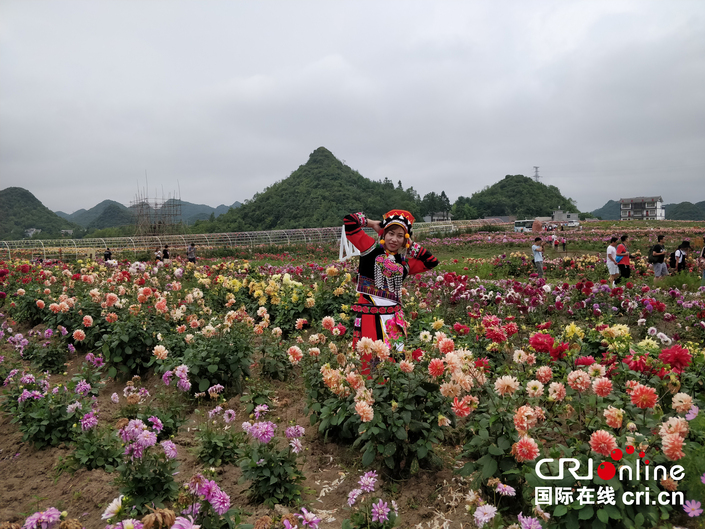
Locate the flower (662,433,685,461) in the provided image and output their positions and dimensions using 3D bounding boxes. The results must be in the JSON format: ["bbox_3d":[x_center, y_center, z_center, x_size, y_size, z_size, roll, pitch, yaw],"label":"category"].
[{"bbox_3d":[1.302,0.737,1.980,0.105,0.115,0.080,0,0,-6],"label":"flower"}]

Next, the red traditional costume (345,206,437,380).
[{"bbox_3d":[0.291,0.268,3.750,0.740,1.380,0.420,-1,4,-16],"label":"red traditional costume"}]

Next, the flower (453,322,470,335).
[{"bbox_3d":[0.818,0.480,3.650,0.127,0.093,0.090,1,3,13],"label":"flower"}]

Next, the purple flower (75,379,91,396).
[{"bbox_3d":[-1.961,0.893,3.550,0.116,0.131,0.111,-2,5,-29],"label":"purple flower"}]

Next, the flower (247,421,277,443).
[{"bbox_3d":[-0.493,0.905,2.650,0.163,0.119,0.114,-1,4,-11],"label":"flower"}]

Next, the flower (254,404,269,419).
[{"bbox_3d":[-0.557,0.904,3.000,0.089,0.089,0.075,-1,3,-11],"label":"flower"}]

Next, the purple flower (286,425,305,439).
[{"bbox_3d":[-0.315,0.922,2.700,0.099,0.077,0.089,0,4,-7],"label":"purple flower"}]

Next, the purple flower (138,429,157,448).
[{"bbox_3d":[-1.117,0.943,2.650,0.108,0.108,0.081,-2,4,-23],"label":"purple flower"}]

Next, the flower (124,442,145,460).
[{"bbox_3d":[-1.183,1.015,2.650,0.111,0.089,0.085,-1,3,-24],"label":"flower"}]

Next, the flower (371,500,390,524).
[{"bbox_3d":[0.120,1.065,2.100,0.090,0.098,0.050,0,-9,-2],"label":"flower"}]

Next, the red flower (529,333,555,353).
[{"bbox_3d":[1.256,0.519,3.250,0.173,0.133,0.132,0,3,0],"label":"red flower"}]

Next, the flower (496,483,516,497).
[{"bbox_3d":[0.709,1.035,2.250,0.092,0.055,0.092,1,4,8],"label":"flower"}]

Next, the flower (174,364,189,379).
[{"bbox_3d":[-1.294,0.810,3.700,0.106,0.106,0.085,0,3,0],"label":"flower"}]

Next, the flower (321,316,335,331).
[{"bbox_3d":[-0.201,0.493,4.100,0.109,0.113,0.085,0,3,-3],"label":"flower"}]

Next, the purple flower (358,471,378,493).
[{"bbox_3d":[0.077,1.043,2.350,0.096,0.106,0.085,0,4,2],"label":"purple flower"}]

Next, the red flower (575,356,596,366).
[{"bbox_3d":[1.382,0.575,2.900,0.130,0.065,0.115,0,-6,0],"label":"red flower"}]

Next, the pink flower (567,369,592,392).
[{"bbox_3d":[1.183,0.609,2.550,0.123,0.117,0.095,1,3,25],"label":"pink flower"}]

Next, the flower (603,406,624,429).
[{"bbox_3d":[1.174,0.688,2.200,0.099,0.099,0.079,-2,4,-24],"label":"flower"}]

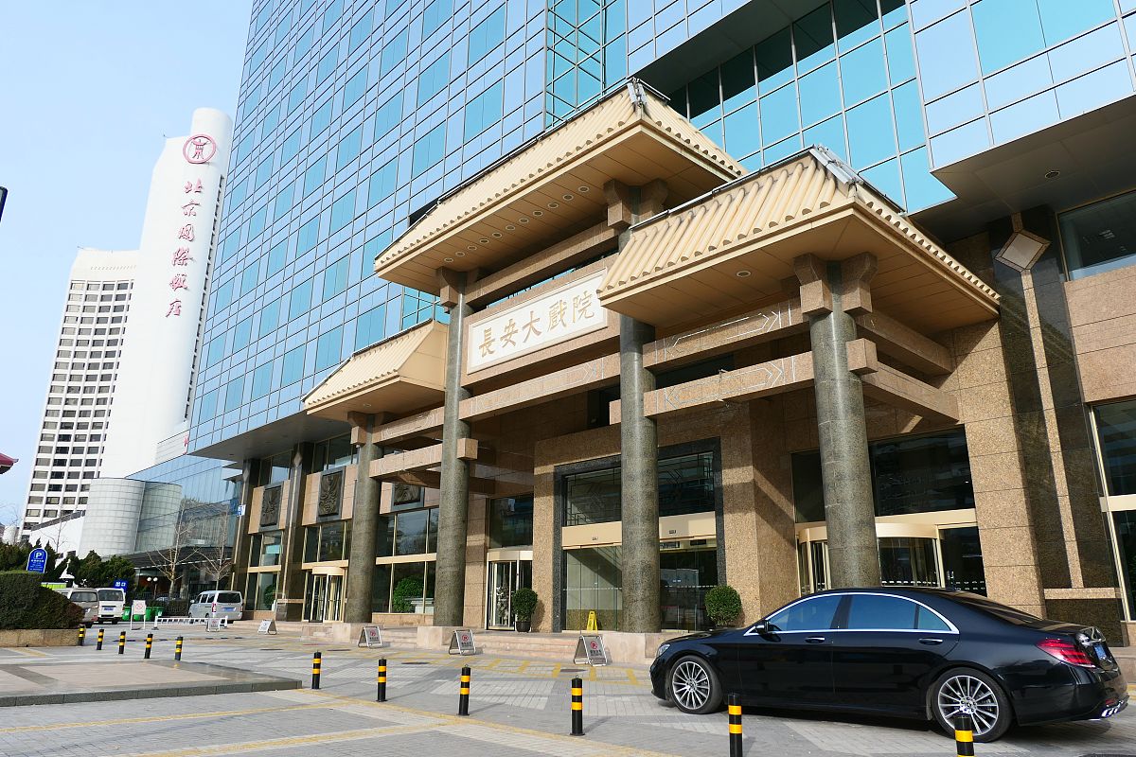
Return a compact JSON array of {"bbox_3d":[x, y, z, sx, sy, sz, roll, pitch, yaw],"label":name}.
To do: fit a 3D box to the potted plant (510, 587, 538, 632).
[{"bbox_3d":[-1.368,7.190,23.551,0.800,1.318,0.800,0,-16,0],"label":"potted plant"}]

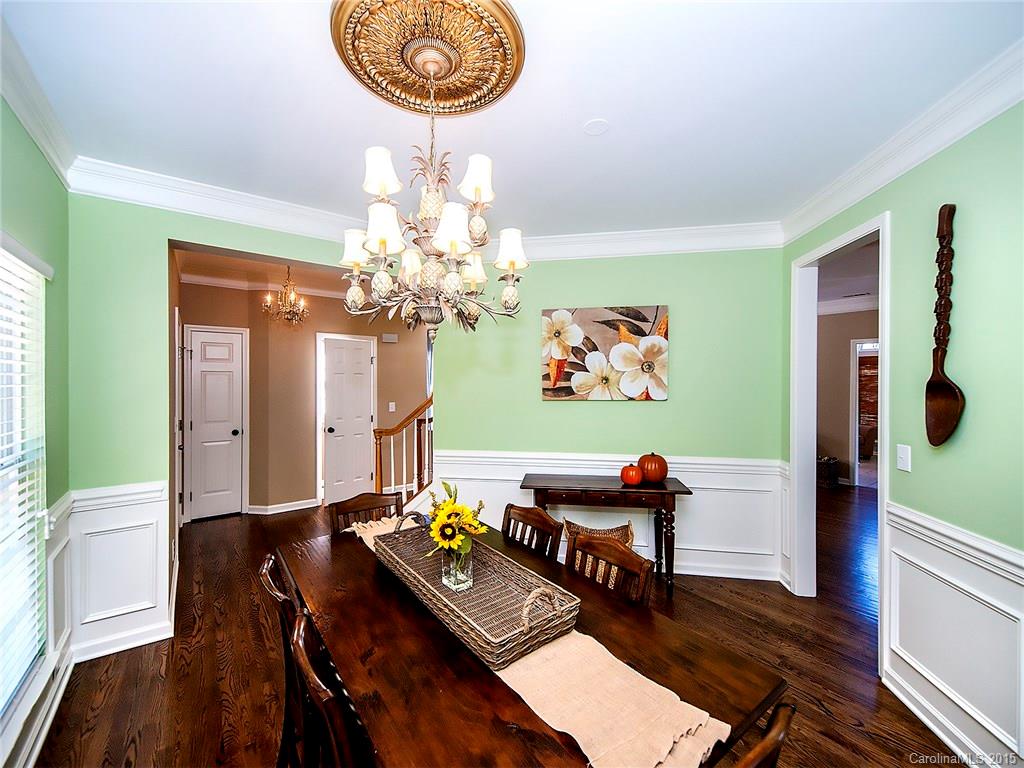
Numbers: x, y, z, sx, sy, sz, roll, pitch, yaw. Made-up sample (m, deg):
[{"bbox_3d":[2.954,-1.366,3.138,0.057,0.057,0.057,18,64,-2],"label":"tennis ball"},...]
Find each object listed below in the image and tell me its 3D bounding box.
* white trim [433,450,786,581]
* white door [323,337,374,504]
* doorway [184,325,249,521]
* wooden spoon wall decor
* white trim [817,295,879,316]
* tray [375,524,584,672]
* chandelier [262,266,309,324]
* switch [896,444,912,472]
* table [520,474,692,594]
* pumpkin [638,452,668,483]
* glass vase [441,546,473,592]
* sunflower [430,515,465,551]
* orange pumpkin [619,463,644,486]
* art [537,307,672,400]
[{"bbox_3d":[0.677,1.029,3.314,2.710,0.915,0.060,0,0,9],"label":"white trim"},{"bbox_3d":[-2.104,0.464,5.329,0.618,2.045,0.050,0,0,-37],"label":"white door"},{"bbox_3d":[-3.221,0.430,4.541,0.570,2.090,0.060,0,0,-36],"label":"doorway"},{"bbox_3d":[1.792,-0.236,1.716,0.055,1.000,0.165,0,0,9],"label":"wooden spoon wall decor"},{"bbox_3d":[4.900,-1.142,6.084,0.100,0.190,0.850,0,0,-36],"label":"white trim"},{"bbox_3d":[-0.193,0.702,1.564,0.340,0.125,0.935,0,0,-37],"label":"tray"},{"bbox_3d":[-2.195,-0.866,4.030,0.430,0.560,0.430,0,0,-36],"label":"chandelier"},{"bbox_3d":[1.852,0.352,1.960,0.012,0.118,0.077,0,0,9],"label":"switch"},{"bbox_3d":[0.675,1.112,3.095,1.170,0.755,0.400,0,0,9],"label":"table"},{"bbox_3d":[1.082,0.636,3.165,0.217,0.222,0.217,0,0,8],"label":"pumpkin"},{"bbox_3d":[-0.204,0.688,1.548,0.082,0.125,0.082,0,0,-37],"label":"glass vase"},{"bbox_3d":[-0.231,0.532,1.485,0.122,0.125,0.055,0,-16,-6],"label":"sunflower"},{"bbox_3d":[0.885,0.669,3.050,0.165,0.155,0.165,0,0,9],"label":"orange pumpkin"},{"bbox_3d":[0.745,-0.239,3.361,0.999,0.753,0.037,0,0,8],"label":"art"}]

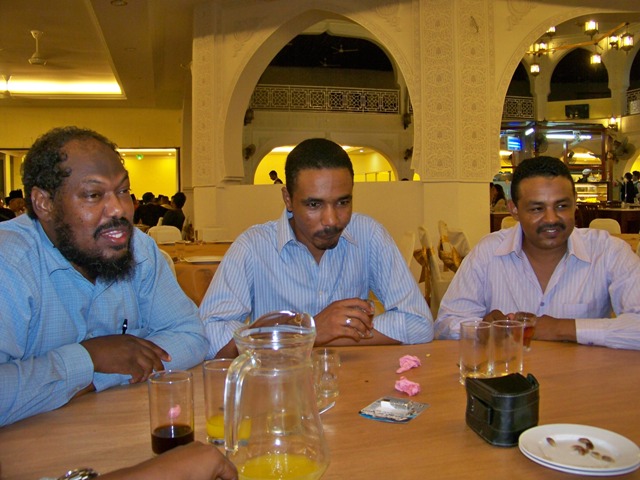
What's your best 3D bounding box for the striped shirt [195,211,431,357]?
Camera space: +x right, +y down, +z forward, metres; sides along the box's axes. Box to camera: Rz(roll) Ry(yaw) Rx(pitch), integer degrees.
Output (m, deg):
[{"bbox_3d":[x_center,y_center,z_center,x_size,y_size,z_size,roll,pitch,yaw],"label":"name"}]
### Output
[{"bbox_3d":[-0.025,0.170,1.580,0.560,0.520,0.420,-2,3,-9],"label":"striped shirt"}]

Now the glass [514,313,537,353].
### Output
[{"bbox_3d":[0.499,0.224,1.478,0.052,0.088,0.052,-1,3,0],"label":"glass"}]

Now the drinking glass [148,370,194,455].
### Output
[{"bbox_3d":[-0.218,0.257,0.899,0.062,0.113,0.062,-1,3,0],"label":"drinking glass"}]

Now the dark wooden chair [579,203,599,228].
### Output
[{"bbox_3d":[5.753,-0.316,13.272,0.450,0.920,0.500,0,4,7],"label":"dark wooden chair"}]

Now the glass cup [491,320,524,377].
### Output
[{"bbox_3d":[0.388,0.226,1.255,0.062,0.114,0.062,-1,3,0],"label":"glass cup"}]

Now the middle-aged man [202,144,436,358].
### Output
[{"bbox_3d":[-0.030,0.360,1.620,0.570,1.200,0.600,-2,3,-9],"label":"middle-aged man"}]

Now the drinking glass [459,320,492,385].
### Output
[{"bbox_3d":[0.313,0.227,1.223,0.062,0.116,0.062,-1,3,0],"label":"drinking glass"}]

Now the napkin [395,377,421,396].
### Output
[{"bbox_3d":[0.174,0.279,1.178,0.050,0.022,0.052,-1,3,0],"label":"napkin"}]

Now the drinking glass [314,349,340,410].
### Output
[{"bbox_3d":[0.014,0.253,1.148,0.051,0.086,0.051,-1,3,0],"label":"drinking glass"}]

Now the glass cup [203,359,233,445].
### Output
[{"bbox_3d":[-0.147,0.251,0.948,0.063,0.115,0.063,-1,3,0],"label":"glass cup"}]

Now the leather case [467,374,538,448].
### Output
[{"bbox_3d":[0.298,0.262,0.953,0.102,0.076,0.112,-2,3,-12],"label":"leather case"}]

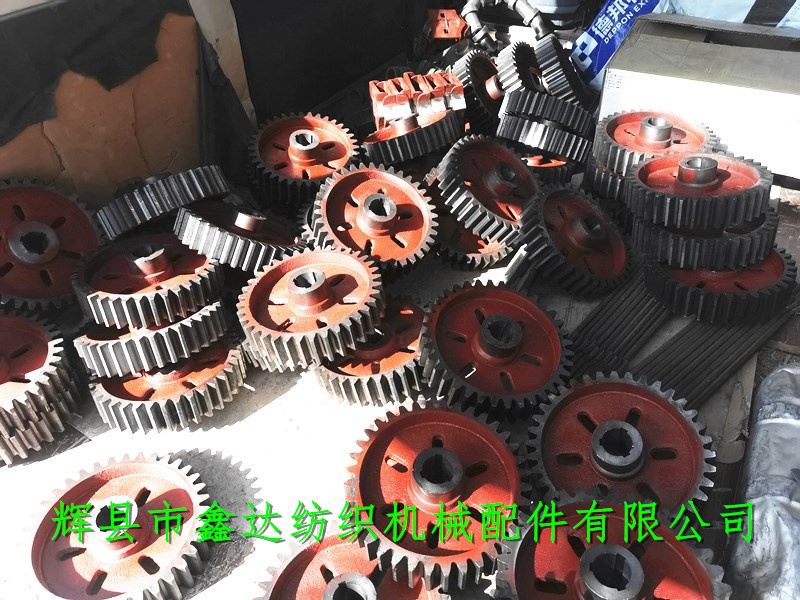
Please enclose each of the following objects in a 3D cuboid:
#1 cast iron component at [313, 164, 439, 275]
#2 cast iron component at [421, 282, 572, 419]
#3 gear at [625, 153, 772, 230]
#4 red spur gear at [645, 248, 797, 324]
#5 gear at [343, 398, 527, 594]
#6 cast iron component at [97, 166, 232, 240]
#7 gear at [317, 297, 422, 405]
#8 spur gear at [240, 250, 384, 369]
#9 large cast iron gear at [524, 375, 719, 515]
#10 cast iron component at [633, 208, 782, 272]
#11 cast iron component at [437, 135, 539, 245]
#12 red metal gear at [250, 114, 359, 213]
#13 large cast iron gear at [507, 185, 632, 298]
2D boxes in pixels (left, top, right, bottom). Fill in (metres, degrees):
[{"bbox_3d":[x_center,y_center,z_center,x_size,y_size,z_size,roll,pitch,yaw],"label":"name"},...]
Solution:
[{"bbox_3d":[-0.042,-0.147,1.123,0.224,0.068,0.224,6,63,-12],"label":"cast iron component"},{"bbox_3d":[0.141,0.066,0.918,0.224,0.068,0.224,5,51,-6],"label":"cast iron component"},{"bbox_3d":[0.515,-0.204,1.086,0.228,0.069,0.228,6,34,24],"label":"gear"},{"bbox_3d":[0.546,-0.054,1.073,0.228,0.069,0.228,10,38,26],"label":"red spur gear"},{"bbox_3d":[0.045,0.224,0.757,0.224,0.068,0.224,2,47,4],"label":"gear"},{"bbox_3d":[-0.439,-0.189,1.158,0.228,0.069,0.228,-26,11,-15],"label":"cast iron component"},{"bbox_3d":[-0.043,0.067,1.012,0.224,0.068,0.224,-16,37,-3],"label":"gear"},{"bbox_3d":[-0.138,-0.003,0.981,0.228,0.069,0.228,-6,40,5],"label":"spur gear"},{"bbox_3d":[0.281,0.199,0.808,0.228,0.069,0.228,3,55,20],"label":"large cast iron gear"},{"bbox_3d":[0.519,-0.137,1.074,0.224,0.068,0.224,9,35,25],"label":"cast iron component"},{"bbox_3d":[0.184,-0.217,1.189,0.224,0.068,0.224,44,48,-1],"label":"cast iron component"},{"bbox_3d":[-0.201,-0.311,1.320,0.228,0.069,0.228,-1,55,-8],"label":"red metal gear"},{"bbox_3d":[0.342,-0.119,1.188,0.228,0.069,0.228,-34,82,-40],"label":"large cast iron gear"}]

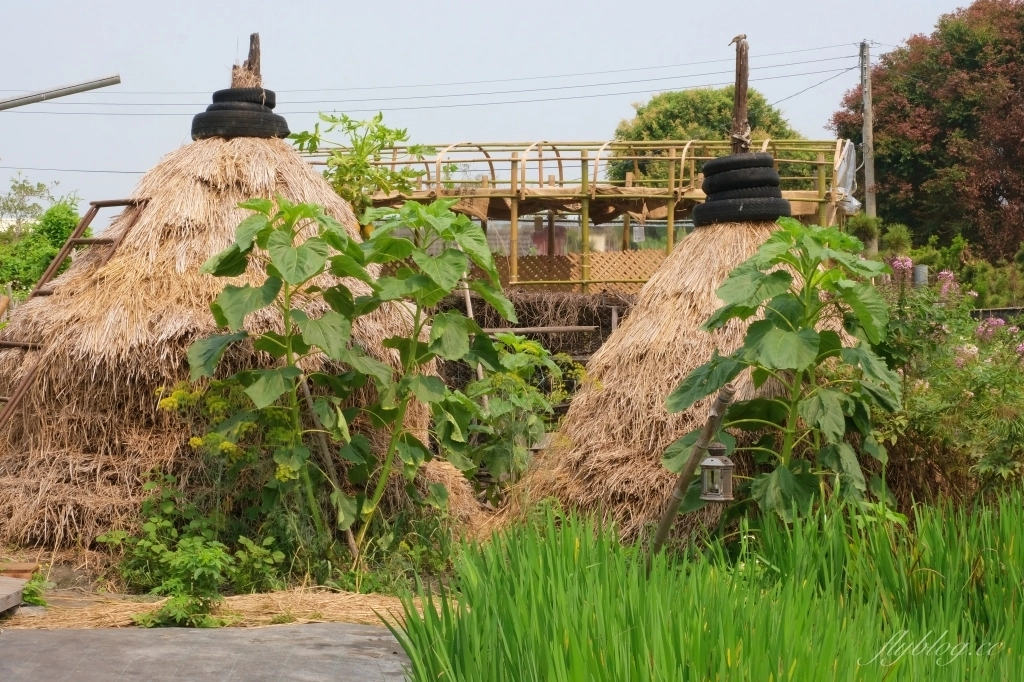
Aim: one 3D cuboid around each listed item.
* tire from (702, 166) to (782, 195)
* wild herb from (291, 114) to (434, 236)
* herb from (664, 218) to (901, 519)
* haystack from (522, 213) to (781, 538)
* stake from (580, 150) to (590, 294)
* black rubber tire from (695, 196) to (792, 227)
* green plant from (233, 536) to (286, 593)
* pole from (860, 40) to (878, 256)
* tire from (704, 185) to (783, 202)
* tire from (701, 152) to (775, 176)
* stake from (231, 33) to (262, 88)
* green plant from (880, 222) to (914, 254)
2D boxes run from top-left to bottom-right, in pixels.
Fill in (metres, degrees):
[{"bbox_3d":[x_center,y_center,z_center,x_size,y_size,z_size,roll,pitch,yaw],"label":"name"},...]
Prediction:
[{"bbox_3d":[1.357,-0.949,11.100,0.455,0.120,0.455,-6,3,0],"label":"tire"},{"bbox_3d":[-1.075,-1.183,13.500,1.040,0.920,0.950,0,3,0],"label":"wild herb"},{"bbox_3d":[1.360,0.183,9.400,1.170,1.580,1.000,0,3,0],"label":"herb"},{"bbox_3d":[1.304,0.150,11.100,2.300,1.700,2.250,0,3,0],"label":"haystack"},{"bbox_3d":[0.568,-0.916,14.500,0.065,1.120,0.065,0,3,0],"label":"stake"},{"bbox_3d":[1.360,-0.766,11.100,0.580,0.140,0.580,-4,3,0],"label":"black rubber tire"},{"bbox_3d":[-1.157,1.024,8.600,0.250,0.260,0.240,0,3,0],"label":"green plant"},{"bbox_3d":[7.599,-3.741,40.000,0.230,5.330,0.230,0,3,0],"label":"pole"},{"bbox_3d":[1.369,-0.875,11.100,0.450,0.095,0.450,-5,3,0],"label":"tire"},{"bbox_3d":[1.340,-1.041,11.100,0.430,0.105,0.430,-7,3,0],"label":"tire"},{"bbox_3d":[-1.570,-1.659,11.100,0.180,0.330,0.150,0,3,0],"label":"stake"},{"bbox_3d":[4.713,-1.256,23.000,0.390,0.390,0.390,0,3,0],"label":"green plant"}]

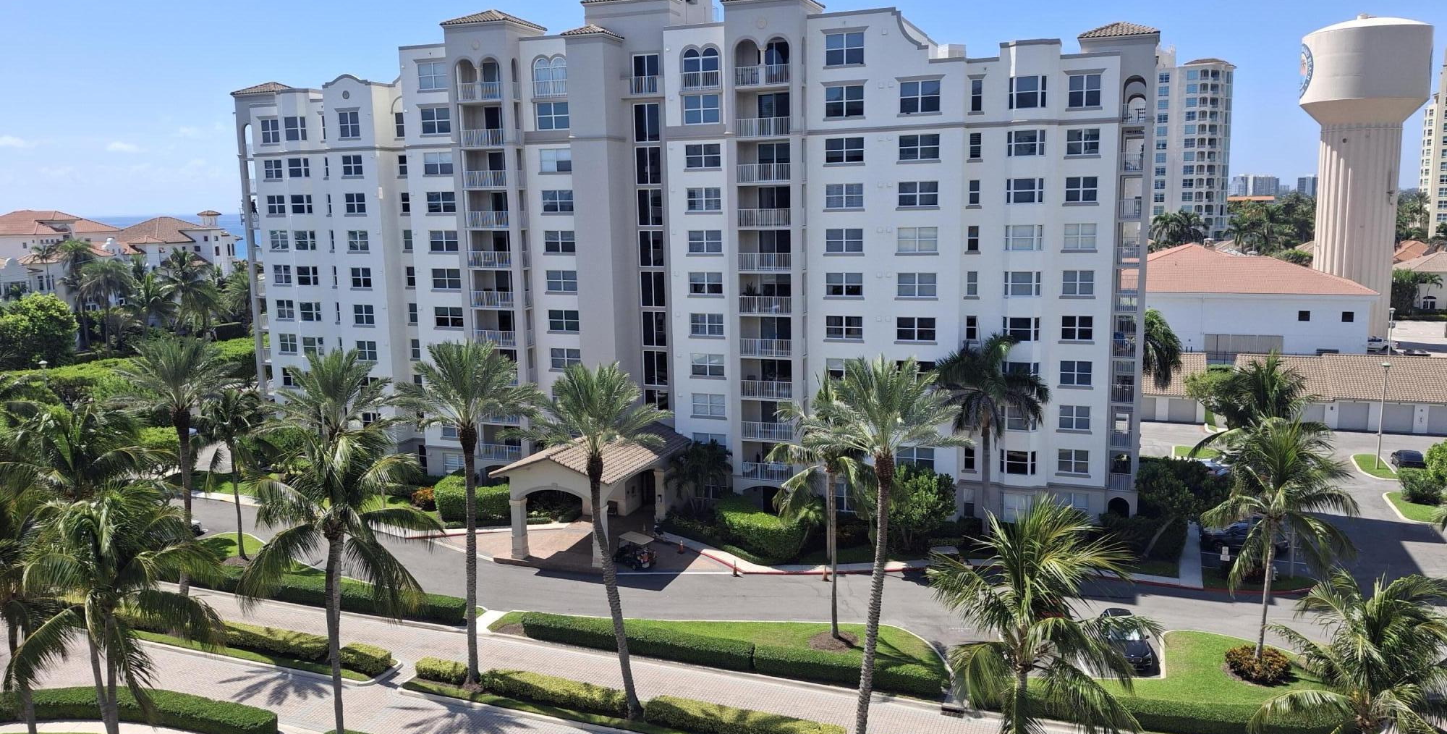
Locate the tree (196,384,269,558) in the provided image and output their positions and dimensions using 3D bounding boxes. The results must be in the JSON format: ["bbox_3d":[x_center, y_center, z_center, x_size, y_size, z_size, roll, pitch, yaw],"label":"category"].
[{"bbox_3d":[-31.893,7.003,68.485,4.777,11.747,4.777,-1,9,0],"label":"tree"}]

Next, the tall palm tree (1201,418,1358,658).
[{"bbox_3d":[25.481,7.673,47.516,7.000,11.000,6.800,-1,9,0],"label":"tall palm tree"}]

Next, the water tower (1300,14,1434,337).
[{"bbox_3d":[90.291,-26.146,148.775,15.732,45.966,15.732,4,11,31],"label":"water tower"}]

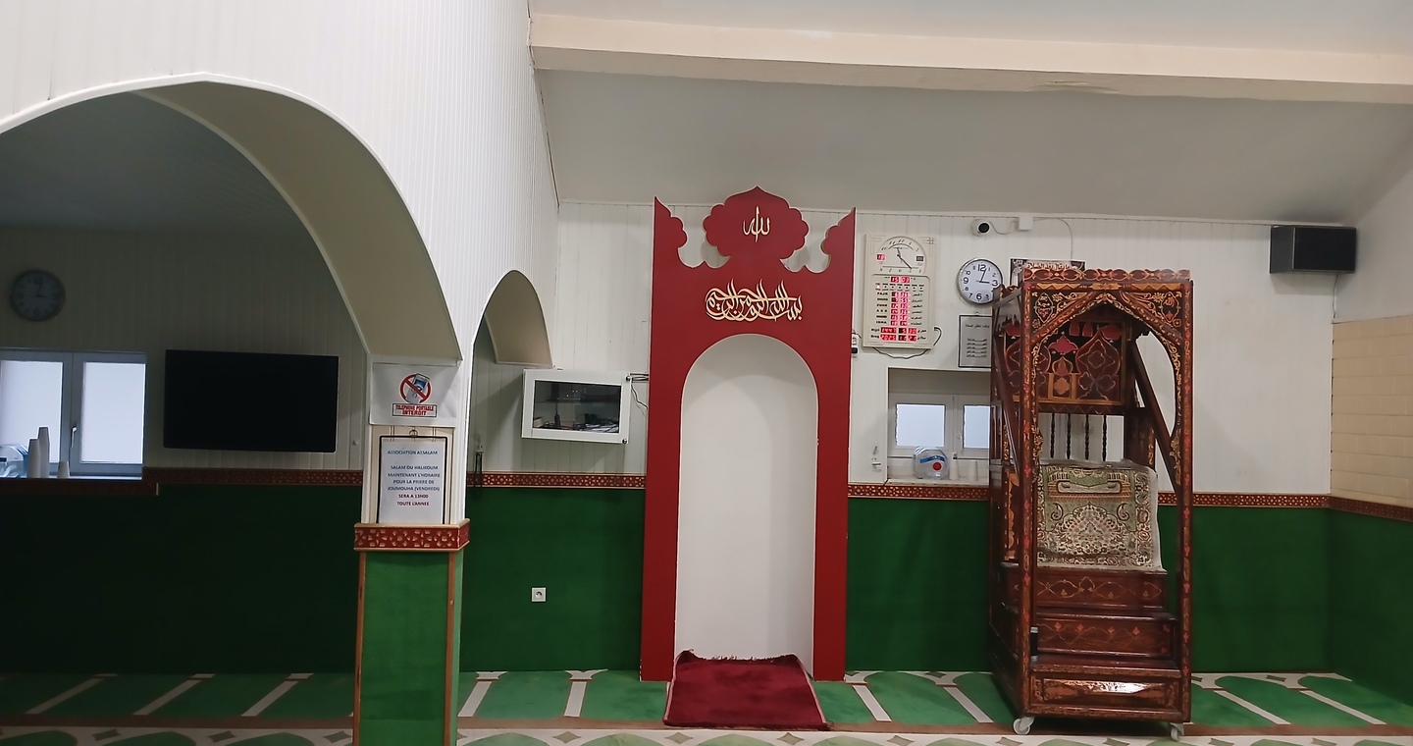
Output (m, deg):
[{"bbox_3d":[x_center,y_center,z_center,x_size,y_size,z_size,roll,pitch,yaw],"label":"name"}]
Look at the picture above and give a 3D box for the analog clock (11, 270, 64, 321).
[{"bbox_3d":[-3.759,-0.433,5.965,0.290,0.290,0.045,2,-1,-4],"label":"analog clock"}]

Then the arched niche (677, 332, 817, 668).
[{"bbox_3d":[0.233,0.774,6.251,0.793,1.970,0.380,2,-1,-3],"label":"arched niche"}]

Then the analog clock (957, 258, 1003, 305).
[{"bbox_3d":[1.642,-0.545,6.379,0.270,0.270,0.045,2,-1,-4],"label":"analog clock"}]

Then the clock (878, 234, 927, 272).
[{"bbox_3d":[1.177,-0.709,6.339,0.285,0.225,0.050,2,-1,-4],"label":"clock"}]

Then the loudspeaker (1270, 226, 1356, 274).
[{"bbox_3d":[3.693,-0.737,6.451,0.384,0.250,0.220,2,-1,-4],"label":"loudspeaker"}]

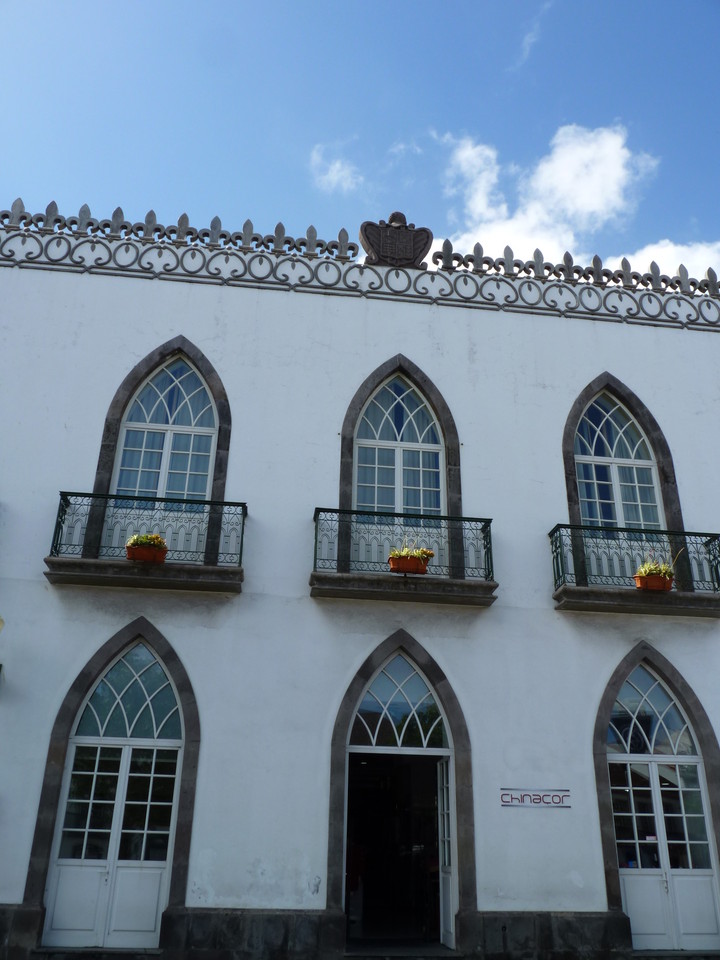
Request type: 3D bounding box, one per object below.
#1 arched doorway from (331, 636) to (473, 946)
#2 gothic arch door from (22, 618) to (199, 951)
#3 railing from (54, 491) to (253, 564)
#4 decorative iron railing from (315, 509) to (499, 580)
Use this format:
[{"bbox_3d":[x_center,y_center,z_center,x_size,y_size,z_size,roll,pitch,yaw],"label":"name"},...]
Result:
[{"bbox_3d":[0.593,3.999,11.075,2.024,3.739,0.242,4,-24,-6],"label":"arched doorway"},{"bbox_3d":[-3.282,3.803,10.883,2.059,3.802,0.234,4,-25,-6],"label":"gothic arch door"},{"bbox_3d":[-3.090,0.830,11.585,2.720,0.989,0.540,4,-24,-6],"label":"railing"},{"bbox_3d":[0.659,1.085,11.977,2.743,0.989,0.540,4,-24,-6],"label":"decorative iron railing"}]

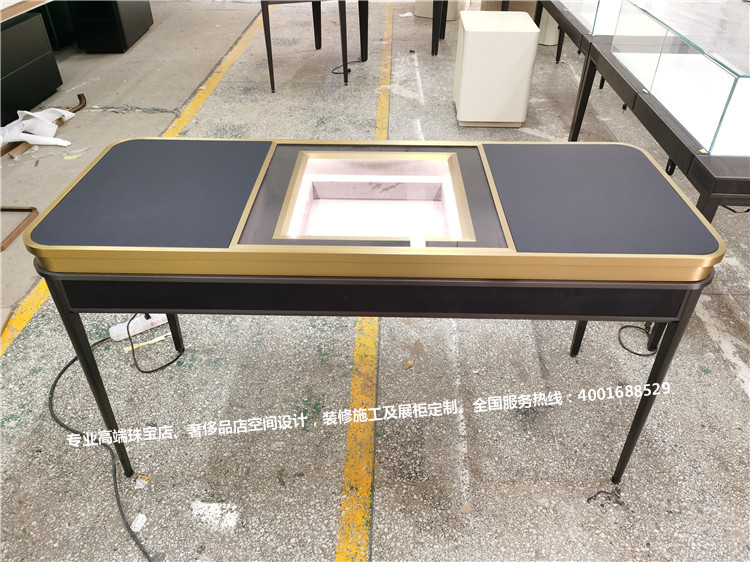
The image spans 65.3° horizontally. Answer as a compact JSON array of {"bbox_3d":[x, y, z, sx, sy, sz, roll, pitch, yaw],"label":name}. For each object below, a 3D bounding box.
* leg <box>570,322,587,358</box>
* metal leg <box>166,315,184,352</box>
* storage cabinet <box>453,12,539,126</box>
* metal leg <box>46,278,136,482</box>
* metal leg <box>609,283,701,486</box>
[{"bbox_3d":[0.674,0.011,1.828,0.042,0.640,0.042,1,37,1],"label":"leg"},{"bbox_3d":[-0.672,-0.005,1.851,0.042,0.640,0.042,1,37,1],"label":"metal leg"},{"bbox_3d":[0.728,-1.303,3.607,0.427,0.568,0.480,2,37,2],"label":"storage cabinet"},{"bbox_3d":[-0.702,0.273,1.484,0.036,0.688,0.036,1,36,1],"label":"metal leg"},{"bbox_3d":[0.690,0.291,1.467,0.036,0.688,0.036,1,36,1],"label":"metal leg"}]

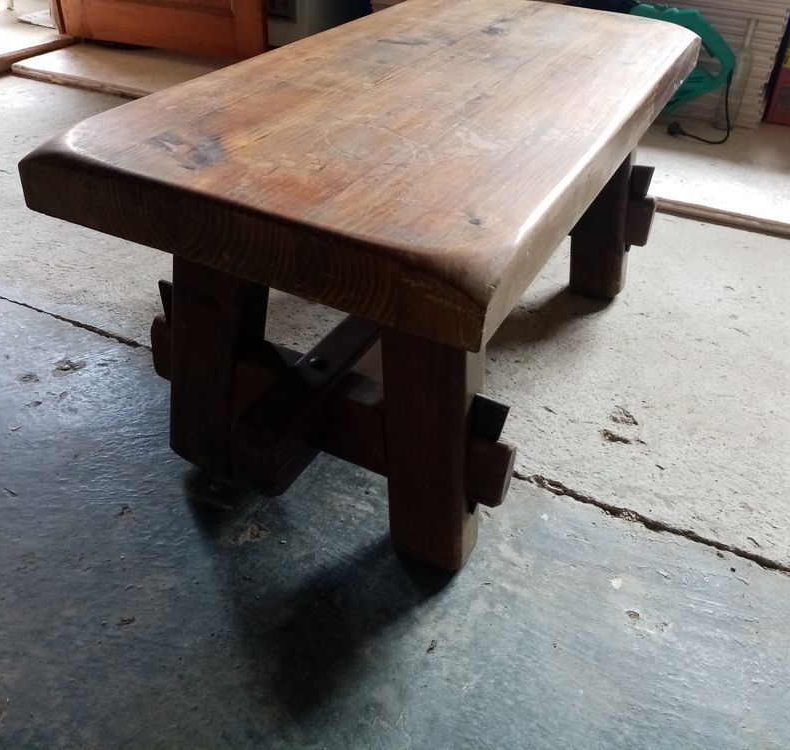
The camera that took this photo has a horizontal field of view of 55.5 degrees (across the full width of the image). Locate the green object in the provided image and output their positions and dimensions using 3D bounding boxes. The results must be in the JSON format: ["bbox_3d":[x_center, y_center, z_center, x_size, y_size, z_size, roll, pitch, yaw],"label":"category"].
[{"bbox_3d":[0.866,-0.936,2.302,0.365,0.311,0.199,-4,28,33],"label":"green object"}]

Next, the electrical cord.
[{"bbox_3d":[0.932,-0.811,2.258,0.174,0.199,0.191,19,39,19],"label":"electrical cord"}]

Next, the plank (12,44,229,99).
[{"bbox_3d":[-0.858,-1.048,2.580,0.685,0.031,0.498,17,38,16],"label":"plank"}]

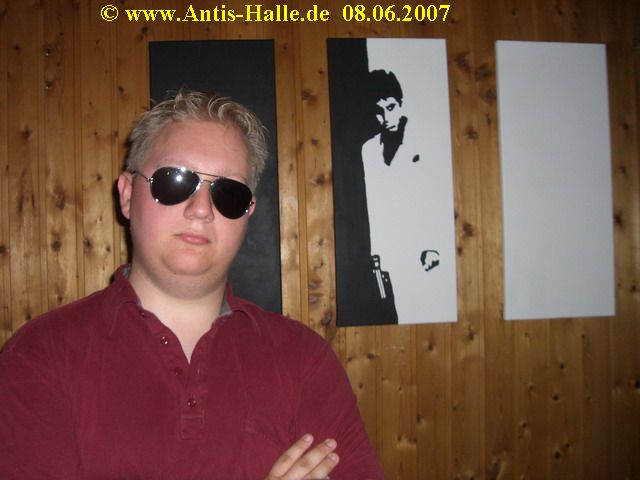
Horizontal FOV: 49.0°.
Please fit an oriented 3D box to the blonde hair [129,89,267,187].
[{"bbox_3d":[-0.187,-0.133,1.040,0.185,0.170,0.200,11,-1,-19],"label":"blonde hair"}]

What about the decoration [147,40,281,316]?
[{"bbox_3d":[-0.250,-0.128,1.687,0.300,0.700,0.022,-2,-1,-6],"label":"decoration"}]

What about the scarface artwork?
[{"bbox_3d":[0.179,-0.145,1.731,0.300,0.700,0.022,-2,-1,-6],"label":"scarface artwork"}]

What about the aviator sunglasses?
[{"bbox_3d":[-0.176,-0.071,0.984,0.145,0.051,0.138,12,2,-21],"label":"aviator sunglasses"}]

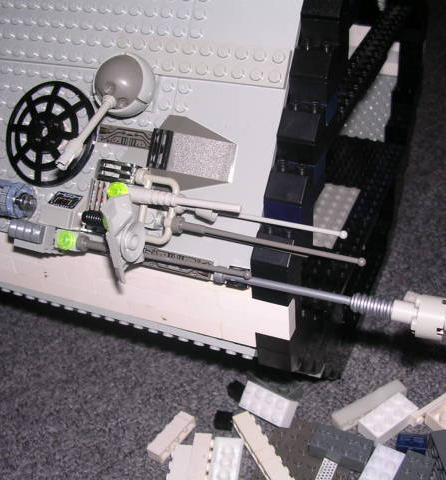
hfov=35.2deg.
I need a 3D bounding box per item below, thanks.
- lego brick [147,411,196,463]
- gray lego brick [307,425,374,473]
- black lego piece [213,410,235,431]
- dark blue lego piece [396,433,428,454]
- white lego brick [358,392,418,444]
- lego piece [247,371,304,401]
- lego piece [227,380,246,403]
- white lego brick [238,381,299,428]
[{"bbox_3d":[-0.031,0.117,0.419,0.011,0.008,0.032,21,47,31],"label":"lego brick"},{"bbox_3d":[0.067,0.118,0.397,0.032,0.011,0.016,12,38,24],"label":"gray lego brick"},{"bbox_3d":[0.000,0.110,0.425,0.010,0.008,0.008,4,38,16],"label":"black lego piece"},{"bbox_3d":[0.106,0.115,0.394,0.016,0.010,0.008,3,37,15],"label":"dark blue lego piece"},{"bbox_3d":[0.096,0.104,0.408,0.032,0.011,0.016,-28,41,-22],"label":"white lego brick"},{"bbox_3d":[0.033,0.089,0.444,0.032,0.011,0.016,25,47,37],"label":"lego piece"},{"bbox_3d":[0.009,0.095,0.441,0.008,0.010,0.008,-35,44,-31],"label":"lego piece"},{"bbox_3d":[0.027,0.098,0.422,0.032,0.011,0.016,17,83,40],"label":"white lego brick"}]

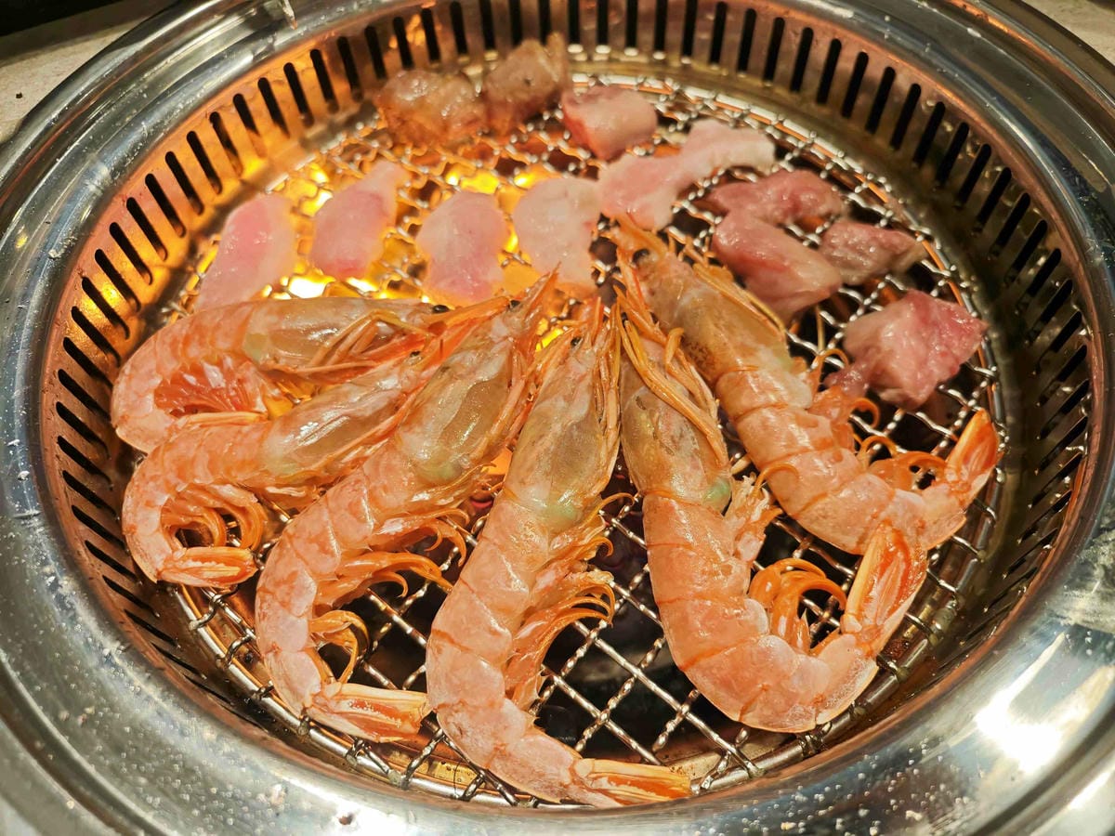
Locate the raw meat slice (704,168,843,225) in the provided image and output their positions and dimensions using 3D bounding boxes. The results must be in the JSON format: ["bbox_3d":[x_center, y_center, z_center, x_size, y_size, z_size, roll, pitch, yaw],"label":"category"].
[{"bbox_3d":[0.079,-0.079,0.267,0.049,0.012,0.025,-8,60,-2],"label":"raw meat slice"}]

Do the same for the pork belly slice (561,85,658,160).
[{"bbox_3d":[0.023,-0.116,0.288,0.035,0.017,0.031,-13,60,-5],"label":"pork belly slice"}]

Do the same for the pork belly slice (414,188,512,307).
[{"bbox_3d":[-0.036,-0.062,0.272,0.032,0.008,0.055,0,60,3],"label":"pork belly slice"}]

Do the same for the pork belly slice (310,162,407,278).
[{"bbox_3d":[-0.076,-0.077,0.283,0.030,0.008,0.057,8,61,7],"label":"pork belly slice"}]

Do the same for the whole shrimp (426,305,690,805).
[{"bbox_3d":[-0.001,0.026,0.202,0.059,0.027,0.139,-1,60,1],"label":"whole shrimp"}]

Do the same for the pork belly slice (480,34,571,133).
[{"bbox_3d":[-0.014,-0.141,0.308,0.028,0.024,0.024,-32,63,-15],"label":"pork belly slice"}]

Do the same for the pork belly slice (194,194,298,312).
[{"bbox_3d":[-0.112,-0.060,0.275,0.029,0.008,0.059,0,60,3],"label":"pork belly slice"}]

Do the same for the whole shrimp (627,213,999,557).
[{"bbox_3d":[0.059,-0.015,0.222,0.137,0.027,0.064,39,69,21],"label":"whole shrimp"}]

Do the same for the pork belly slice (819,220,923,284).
[{"bbox_3d":[0.110,-0.058,0.260,0.034,0.013,0.025,8,61,7],"label":"pork belly slice"}]

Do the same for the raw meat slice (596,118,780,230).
[{"bbox_3d":[0.048,-0.094,0.280,0.074,0.008,0.035,-30,63,-14],"label":"raw meat slice"}]

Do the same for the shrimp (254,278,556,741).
[{"bbox_3d":[-0.040,0.011,0.212,0.052,0.027,0.144,13,61,9],"label":"shrimp"}]

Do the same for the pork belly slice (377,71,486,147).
[{"bbox_3d":[-0.050,-0.122,0.292,0.041,0.020,0.032,-4,60,0],"label":"pork belly slice"}]

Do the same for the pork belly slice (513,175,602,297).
[{"bbox_3d":[-0.001,-0.067,0.274,0.031,0.008,0.055,2,60,4],"label":"pork belly slice"}]

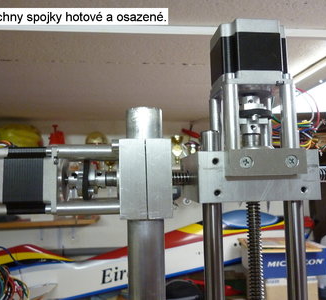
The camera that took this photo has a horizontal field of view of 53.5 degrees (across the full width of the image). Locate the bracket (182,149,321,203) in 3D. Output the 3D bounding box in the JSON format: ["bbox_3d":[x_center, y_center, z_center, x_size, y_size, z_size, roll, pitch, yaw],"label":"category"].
[{"bbox_3d":[0.072,0.024,0.292,0.096,0.039,0.087,-1,-6,-5],"label":"bracket"}]

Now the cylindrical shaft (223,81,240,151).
[{"bbox_3d":[0.056,-0.025,0.262,0.013,0.054,0.013,-1,-6,0],"label":"cylindrical shaft"}]

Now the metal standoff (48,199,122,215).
[{"bbox_3d":[-0.063,0.049,0.278,0.053,0.013,0.013,-1,-6,-5],"label":"metal standoff"}]

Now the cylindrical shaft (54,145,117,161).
[{"bbox_3d":[-0.064,0.002,0.283,0.053,0.013,0.013,-1,-6,-5],"label":"cylindrical shaft"}]

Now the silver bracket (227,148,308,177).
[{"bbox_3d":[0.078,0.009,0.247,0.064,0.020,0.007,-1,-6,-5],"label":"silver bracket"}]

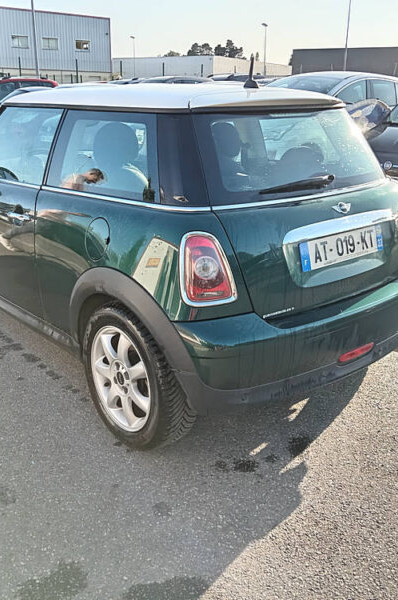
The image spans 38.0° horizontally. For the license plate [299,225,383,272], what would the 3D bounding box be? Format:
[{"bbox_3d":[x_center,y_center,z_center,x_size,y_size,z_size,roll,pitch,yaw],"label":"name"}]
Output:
[{"bbox_3d":[0.588,-0.211,2.319,0.520,0.110,0.020,-16,12,-37],"label":"license plate"}]

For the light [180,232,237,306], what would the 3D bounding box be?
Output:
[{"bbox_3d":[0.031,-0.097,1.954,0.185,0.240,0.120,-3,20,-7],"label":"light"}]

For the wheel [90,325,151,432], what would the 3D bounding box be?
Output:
[{"bbox_3d":[-0.258,0.298,2.381,0.190,0.450,0.450,-16,26,-37],"label":"wheel"}]

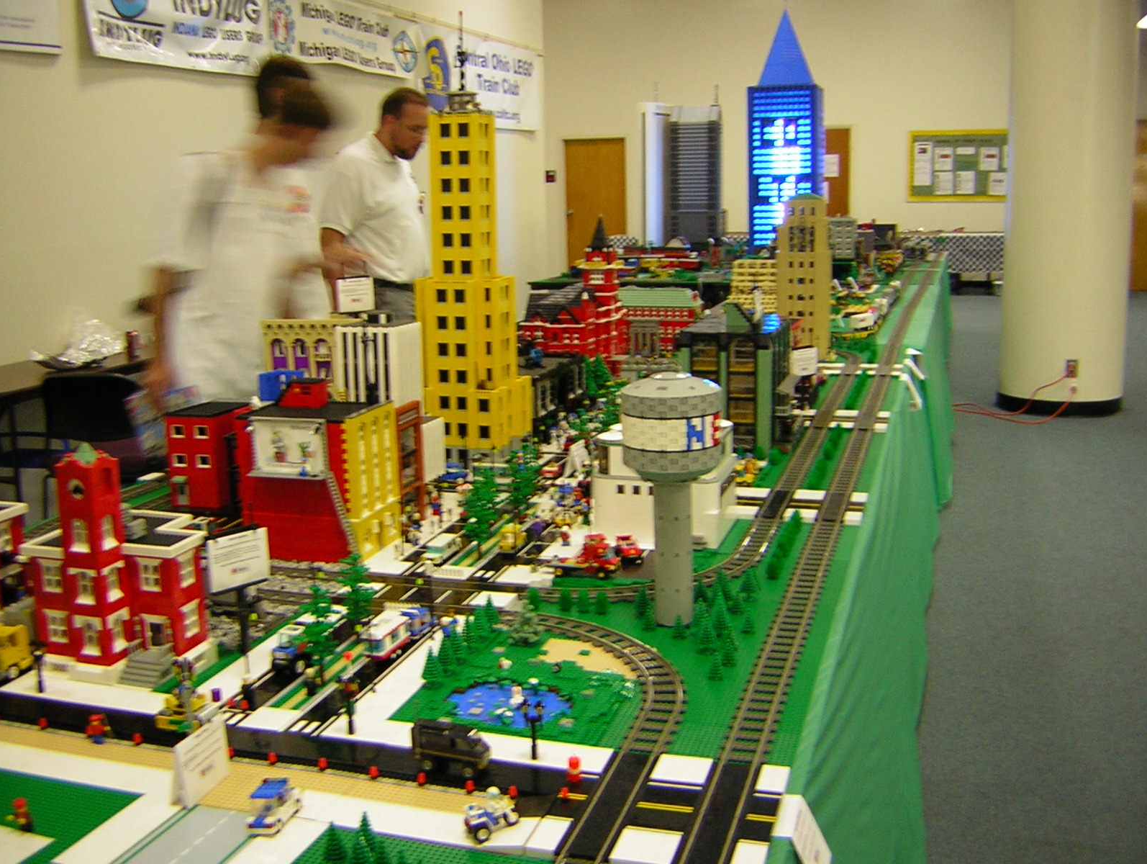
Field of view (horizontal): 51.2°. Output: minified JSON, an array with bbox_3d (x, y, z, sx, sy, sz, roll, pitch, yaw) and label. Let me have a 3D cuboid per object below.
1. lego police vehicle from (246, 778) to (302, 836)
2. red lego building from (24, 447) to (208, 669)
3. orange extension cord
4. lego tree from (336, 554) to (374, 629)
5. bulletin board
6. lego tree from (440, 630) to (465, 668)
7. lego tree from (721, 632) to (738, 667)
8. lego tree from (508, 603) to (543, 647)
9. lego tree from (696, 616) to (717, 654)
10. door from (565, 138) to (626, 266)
[{"bbox_3d":[-0.344,0.430,1.381,0.033,0.045,0.067,2,12,17],"label":"lego police vehicle"},{"bbox_3d":[-0.690,0.171,1.874,0.242,0.346,0.236,2,12,17],"label":"red lego building"},{"bbox_3d":[2.703,-0.238,7.420,0.720,0.270,0.520,2,12,17],"label":"orange extension cord"},{"bbox_3d":[-0.347,0.267,1.903,0.060,0.154,0.060,2,12,17],"label":"lego tree"},{"bbox_3d":[5.008,-3.350,15.076,1.500,0.890,0.030,1,12,17],"label":"bulletin board"},{"bbox_3d":[-0.180,0.325,1.812,0.032,0.058,0.032,2,12,17],"label":"lego tree"},{"bbox_3d":[0.238,0.331,1.833,0.025,0.048,0.025,2,12,17],"label":"lego tree"},{"bbox_3d":[-0.081,0.312,1.984,0.060,0.070,0.060,-2,11,0],"label":"lego tree"},{"bbox_3d":[0.211,0.320,1.905,0.034,0.064,0.034,1,12,17],"label":"lego tree"},{"bbox_3d":[0.345,-3.139,17.351,0.910,2.100,0.060,2,12,17],"label":"door"}]

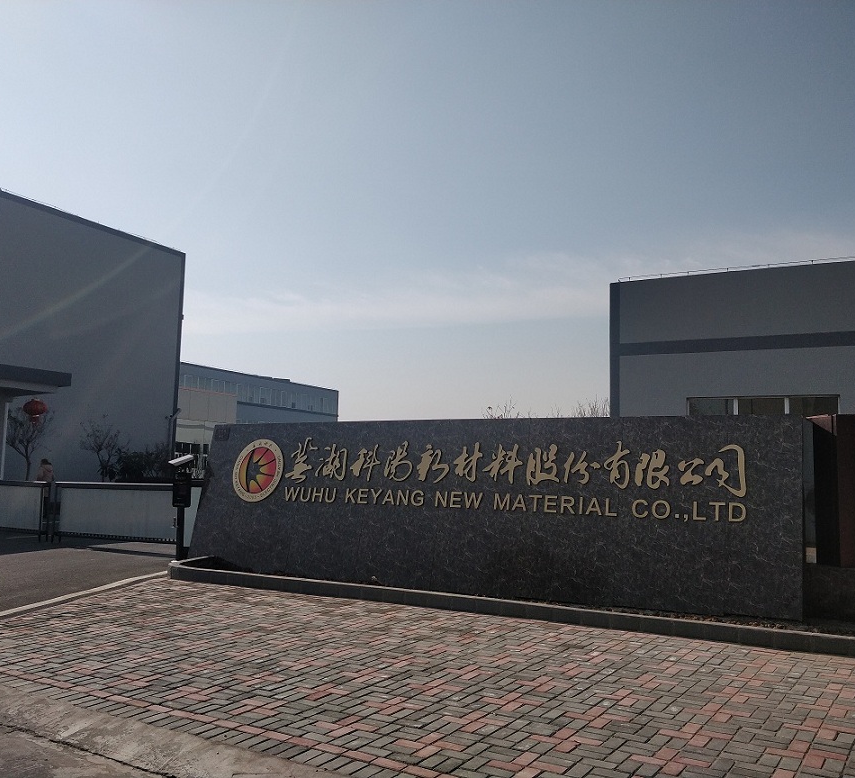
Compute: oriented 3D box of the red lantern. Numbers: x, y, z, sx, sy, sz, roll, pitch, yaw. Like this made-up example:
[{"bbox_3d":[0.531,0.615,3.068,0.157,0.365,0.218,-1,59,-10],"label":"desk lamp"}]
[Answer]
[{"bbox_3d":[-9.775,0.560,17.900,0.560,0.630,0.560,-4,-8,45],"label":"red lantern"}]

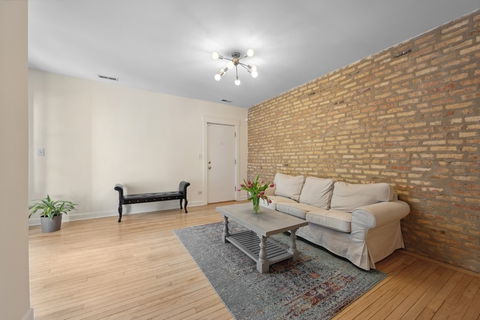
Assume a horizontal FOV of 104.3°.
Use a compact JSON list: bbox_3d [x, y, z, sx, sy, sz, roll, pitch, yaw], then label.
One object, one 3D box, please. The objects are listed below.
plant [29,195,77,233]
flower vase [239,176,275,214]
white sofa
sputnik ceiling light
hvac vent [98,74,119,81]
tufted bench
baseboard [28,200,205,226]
[{"bbox_3d":[-2.953,0.824,2.906,0.504,0.560,0.504,0,0,-32],"label":"plant"},{"bbox_3d":[0.204,0.434,2.377,0.426,0.476,0.426,0,0,0],"label":"flower vase"},{"bbox_3d":[1.124,0.704,2.968,0.857,0.840,2.223,0,0,-32],"label":"white sofa"},{"bbox_3d":[-0.052,-1.295,2.581,0.643,0.347,0.643,0,0,-32],"label":"sputnik ceiling light"},{"bbox_3d":[-2.356,-1.476,3.348,0.308,0.017,0.151,0,0,-32],"label":"hvac vent"},{"bbox_3d":[-1.707,0.779,3.749,1.339,0.661,0.409,0,0,-32],"label":"tufted bench"},{"bbox_3d":[-2.175,1.038,3.808,2.990,0.139,0.022,0,0,-32],"label":"baseboard"}]

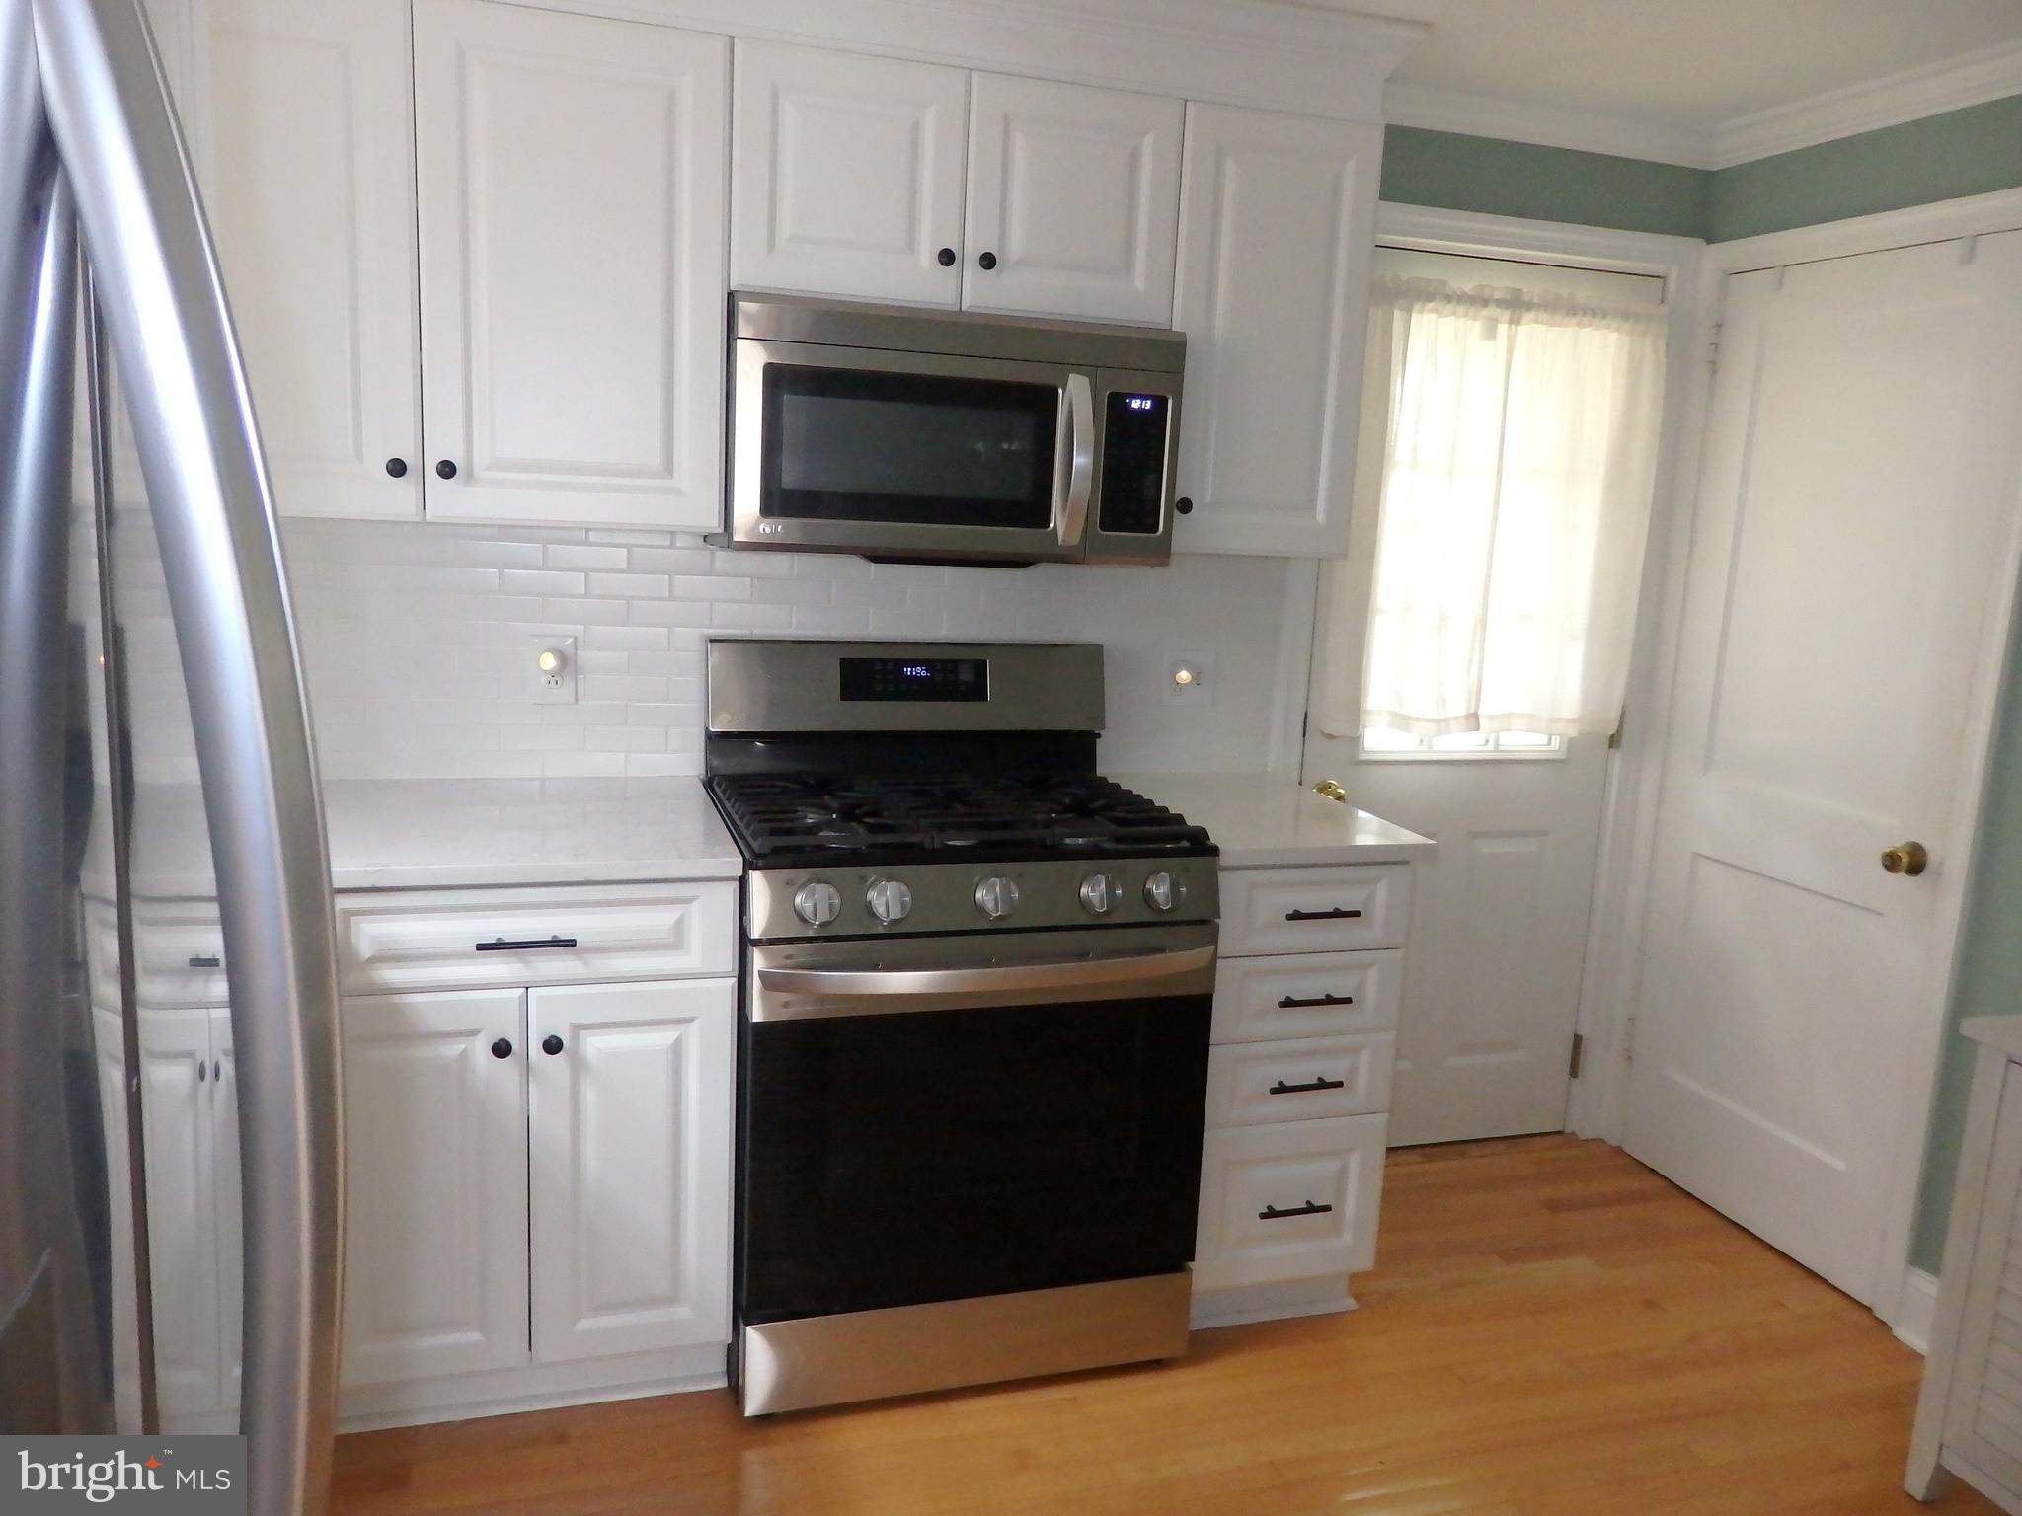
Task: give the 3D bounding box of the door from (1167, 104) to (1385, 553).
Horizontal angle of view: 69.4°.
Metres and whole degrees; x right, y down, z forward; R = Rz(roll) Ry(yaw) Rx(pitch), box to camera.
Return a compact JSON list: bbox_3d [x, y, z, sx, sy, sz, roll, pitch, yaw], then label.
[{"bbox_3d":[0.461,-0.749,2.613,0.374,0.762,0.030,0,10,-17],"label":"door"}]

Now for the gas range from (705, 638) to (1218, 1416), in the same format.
[{"bbox_3d":[-0.120,0.421,2.597,0.758,1.190,0.710,0,11,-17],"label":"gas range"}]

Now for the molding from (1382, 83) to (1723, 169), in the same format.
[{"bbox_3d":[1.075,-1.296,2.983,0.950,0.082,0.070,0,11,-17],"label":"molding"}]

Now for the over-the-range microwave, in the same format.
[{"bbox_3d":[-0.123,-0.564,2.586,0.757,0.400,0.410,0,11,-17],"label":"over-the-range microwave"}]

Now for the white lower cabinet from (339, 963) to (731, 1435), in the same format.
[{"bbox_3d":[-0.815,0.641,2.504,0.611,0.727,0.615,0,11,-17],"label":"white lower cabinet"}]

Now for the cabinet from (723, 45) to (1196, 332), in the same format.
[{"bbox_3d":[-0.118,-0.956,2.546,0.762,0.377,0.345,0,11,-17],"label":"cabinet"}]

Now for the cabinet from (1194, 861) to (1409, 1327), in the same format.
[{"bbox_3d":[0.410,0.555,2.853,0.389,0.886,0.615,0,11,-17],"label":"cabinet"}]

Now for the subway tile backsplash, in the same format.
[{"bbox_3d":[-0.370,-0.192,2.796,1.980,0.468,0.012,0,11,-17],"label":"subway tile backsplash"}]

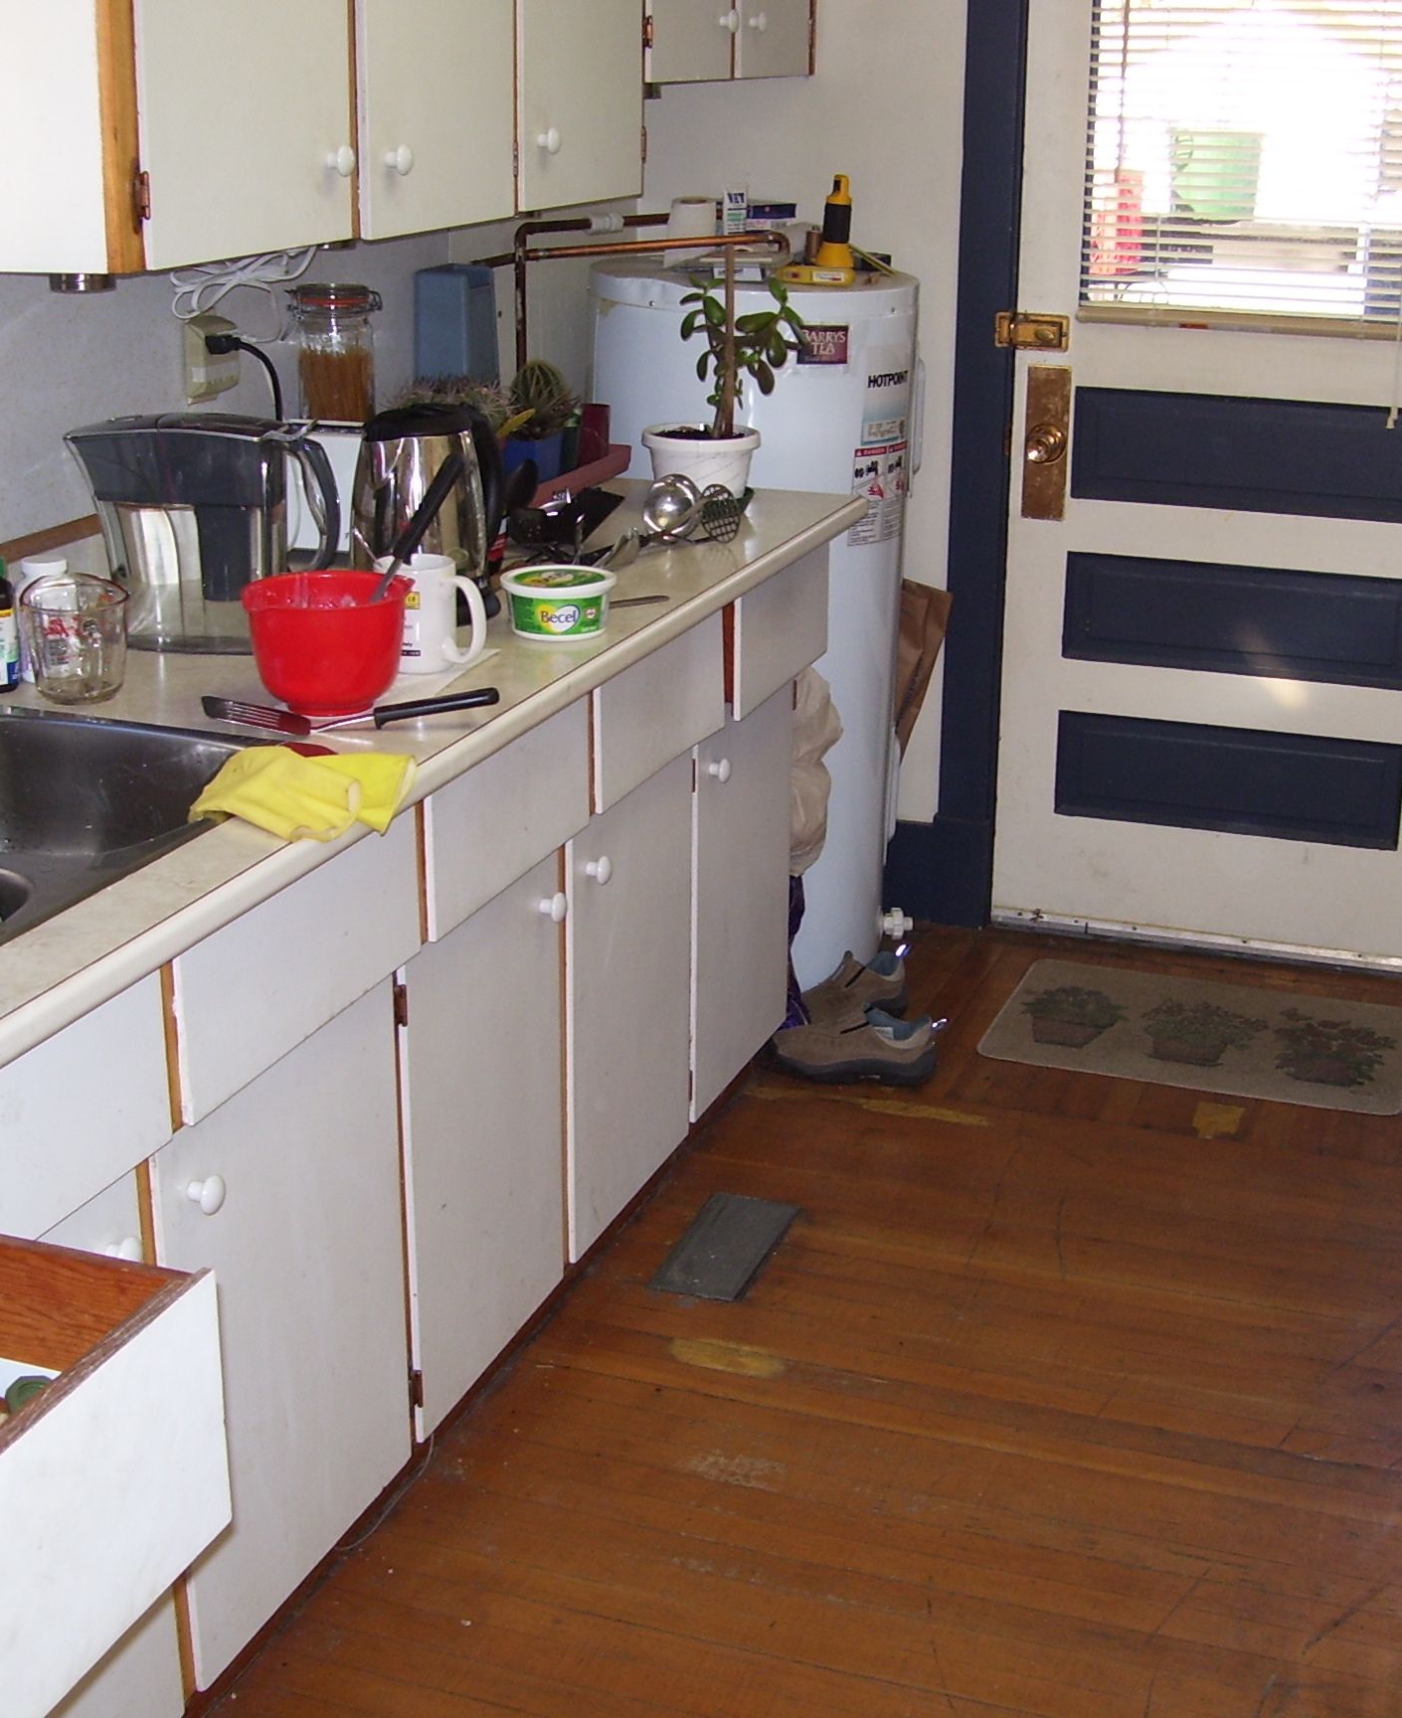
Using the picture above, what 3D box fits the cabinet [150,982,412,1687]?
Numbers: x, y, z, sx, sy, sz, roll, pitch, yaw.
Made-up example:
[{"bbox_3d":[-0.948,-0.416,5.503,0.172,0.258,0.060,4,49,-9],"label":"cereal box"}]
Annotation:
[{"bbox_3d":[-0.645,0.415,2.400,0.550,0.557,0.442,7,20,19],"label":"cabinet"}]

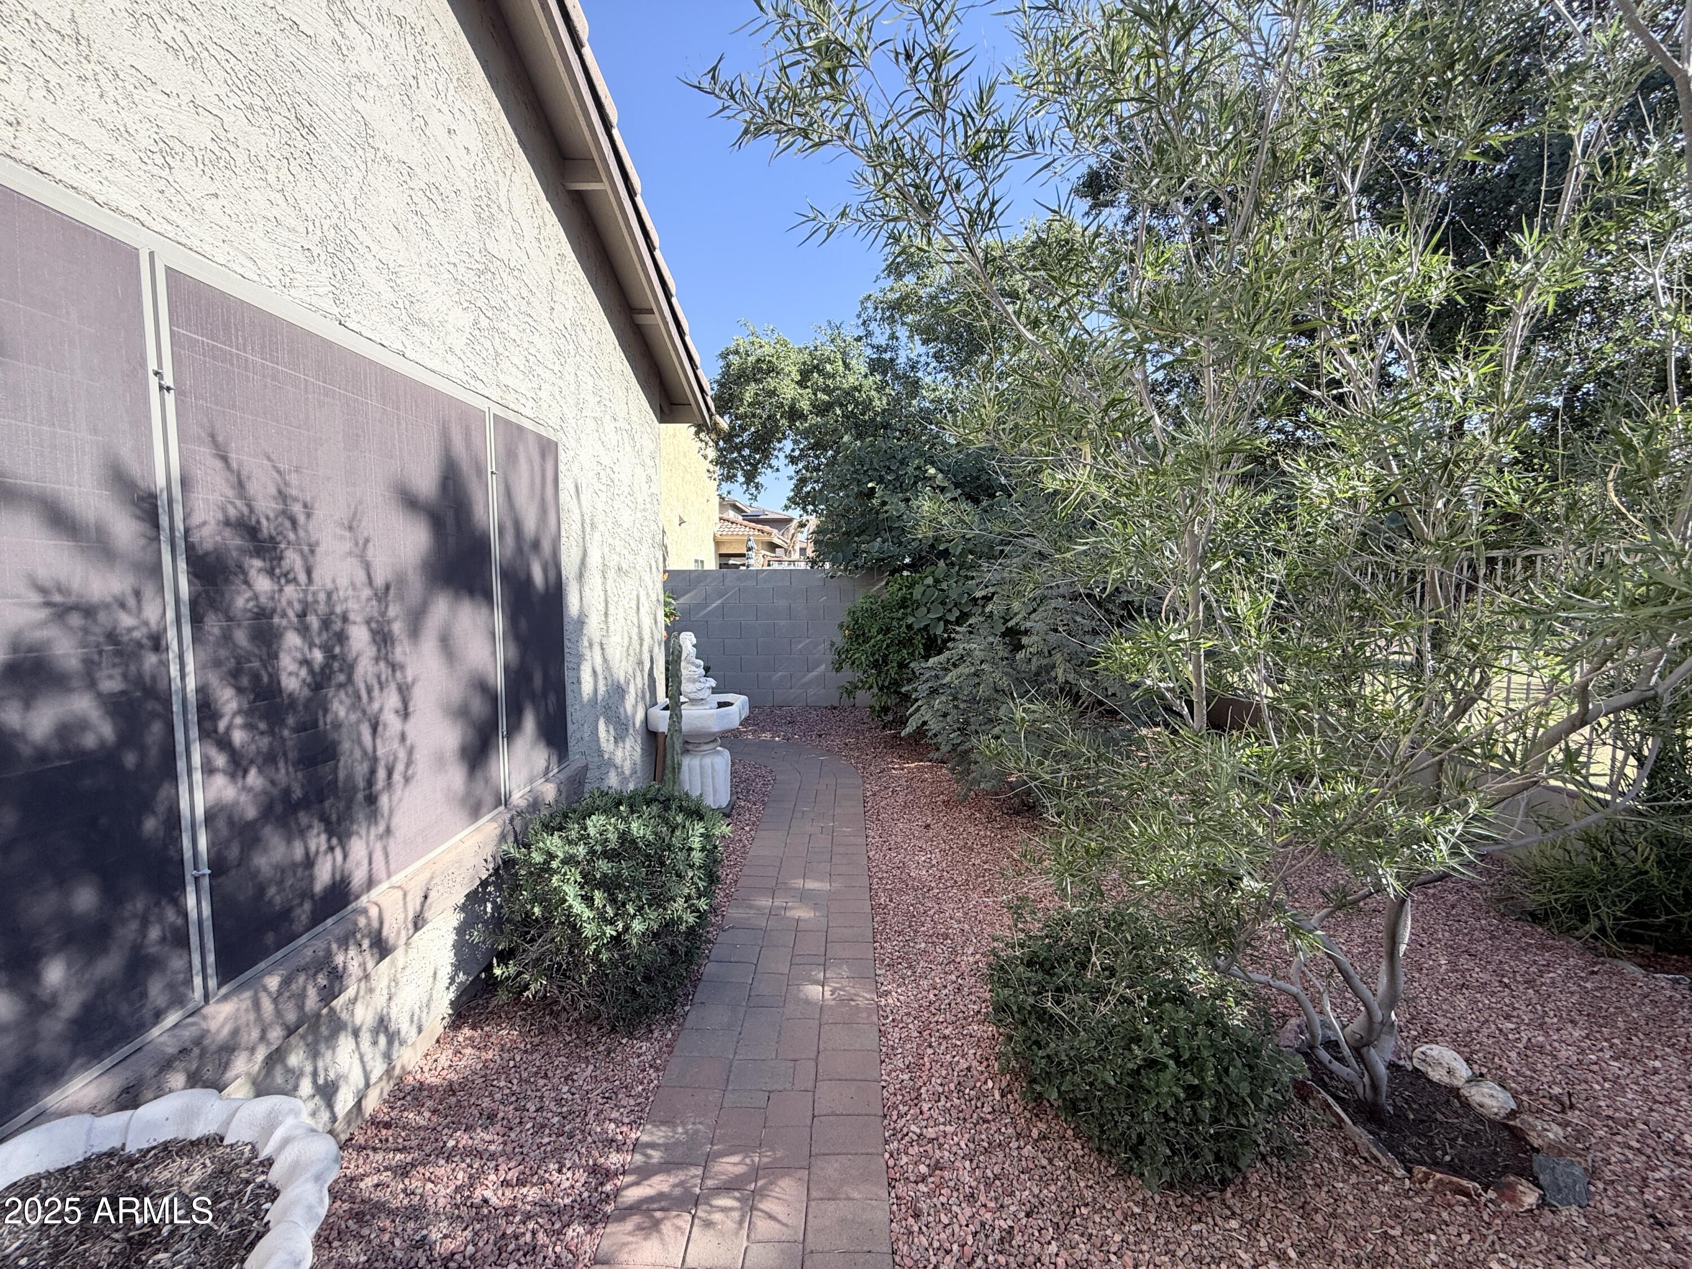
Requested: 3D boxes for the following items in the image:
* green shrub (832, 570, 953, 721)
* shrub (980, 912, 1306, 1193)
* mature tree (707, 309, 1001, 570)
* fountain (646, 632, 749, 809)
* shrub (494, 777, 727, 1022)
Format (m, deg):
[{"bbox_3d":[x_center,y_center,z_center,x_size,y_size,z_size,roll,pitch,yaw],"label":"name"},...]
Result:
[{"bbox_3d":[0.530,0.130,7.694,1.380,1.680,1.300,0,4,0],"label":"green shrub"},{"bbox_3d":[0.810,1.134,1.984,0.780,0.570,0.780,0,4,0],"label":"shrub"},{"bbox_3d":[0.120,-1.768,9.391,4.300,5.200,4.000,0,4,0],"label":"mature tree"},{"bbox_3d":[-1.010,0.595,4.761,0.660,1.210,0.660,0,4,0],"label":"fountain"},{"bbox_3d":[-0.880,0.996,2.656,0.840,0.740,0.860,0,4,0],"label":"shrub"}]

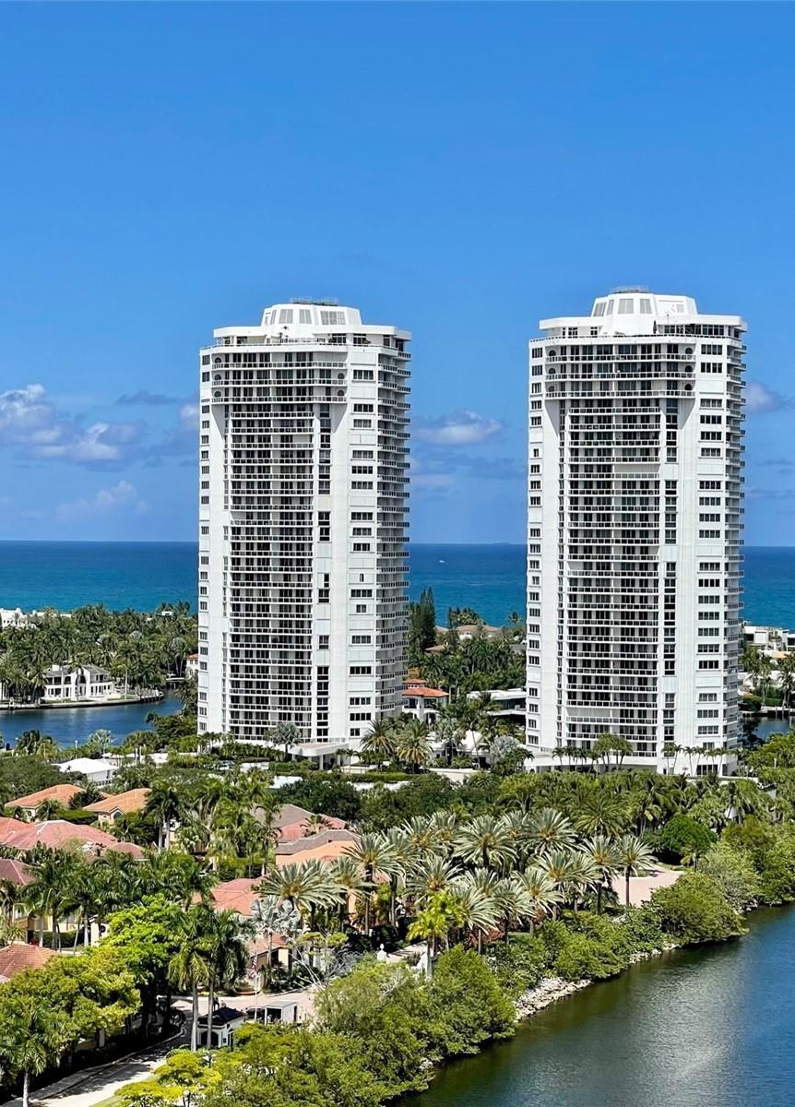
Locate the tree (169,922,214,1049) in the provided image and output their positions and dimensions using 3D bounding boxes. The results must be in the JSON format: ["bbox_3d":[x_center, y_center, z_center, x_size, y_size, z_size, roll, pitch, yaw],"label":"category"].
[{"bbox_3d":[-19.679,41.612,261.505,4.600,12.600,4.600,0,0,0],"label":"tree"}]

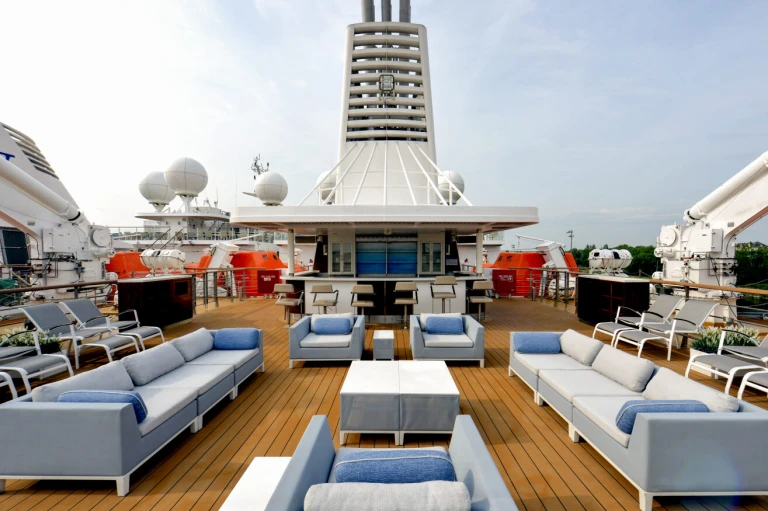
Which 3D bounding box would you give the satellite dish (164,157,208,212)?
[{"bbox_3d":[-18.500,-6.600,28.000,3.500,5.200,3.500,0,0,0],"label":"satellite dish"}]

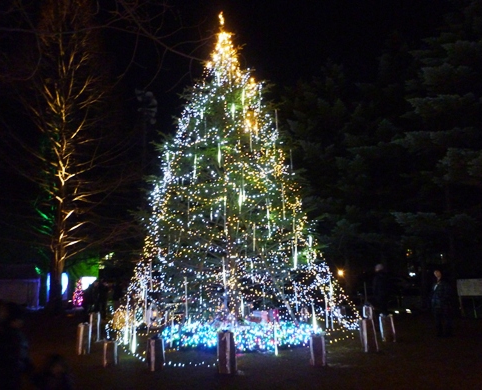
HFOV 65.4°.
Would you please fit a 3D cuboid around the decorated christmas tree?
[{"bbox_3d":[-0.361,-1.000,10.986,6.300,9.796,6.200,-2,-12,0],"label":"decorated christmas tree"}]

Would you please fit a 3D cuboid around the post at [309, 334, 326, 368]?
[{"bbox_3d":[1.362,2.751,6.684,0.235,0.510,0.235,-3,-12,8],"label":"post"}]

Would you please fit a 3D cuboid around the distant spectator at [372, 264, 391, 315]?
[{"bbox_3d":[3.652,2.705,9.722,0.380,1.743,0.500,0,-12,-8],"label":"distant spectator"}]

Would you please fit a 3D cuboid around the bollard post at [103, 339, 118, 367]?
[{"bbox_3d":[-2.542,3.088,7.344,0.220,0.457,0.220,6,-15,-30],"label":"bollard post"}]

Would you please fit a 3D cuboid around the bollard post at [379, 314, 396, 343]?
[{"bbox_3d":[3.392,3.078,8.705,0.300,0.599,0.300,-6,-13,19],"label":"bollard post"}]

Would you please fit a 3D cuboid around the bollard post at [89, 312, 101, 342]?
[{"bbox_3d":[-3.913,3.583,10.175,0.290,0.749,0.290,3,-13,-20],"label":"bollard post"}]

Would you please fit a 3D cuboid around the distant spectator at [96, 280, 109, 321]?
[{"bbox_3d":[-5.786,4.435,15.780,0.520,1.602,0.360,6,-14,-31],"label":"distant spectator"}]

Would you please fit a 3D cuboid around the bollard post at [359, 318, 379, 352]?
[{"bbox_3d":[2.711,2.949,7.903,0.240,0.626,0.240,-1,-13,-3],"label":"bollard post"}]

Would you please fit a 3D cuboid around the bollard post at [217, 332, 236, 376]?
[{"bbox_3d":[-0.241,2.677,6.420,0.200,0.665,0.200,-8,-13,27],"label":"bollard post"}]

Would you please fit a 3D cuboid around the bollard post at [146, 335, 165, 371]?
[{"bbox_3d":[-1.510,2.852,6.749,0.310,0.550,0.310,1,-13,-13],"label":"bollard post"}]

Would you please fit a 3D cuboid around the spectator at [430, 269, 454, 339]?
[{"bbox_3d":[5.172,2.752,9.717,0.310,1.670,0.470,4,-14,-23],"label":"spectator"}]

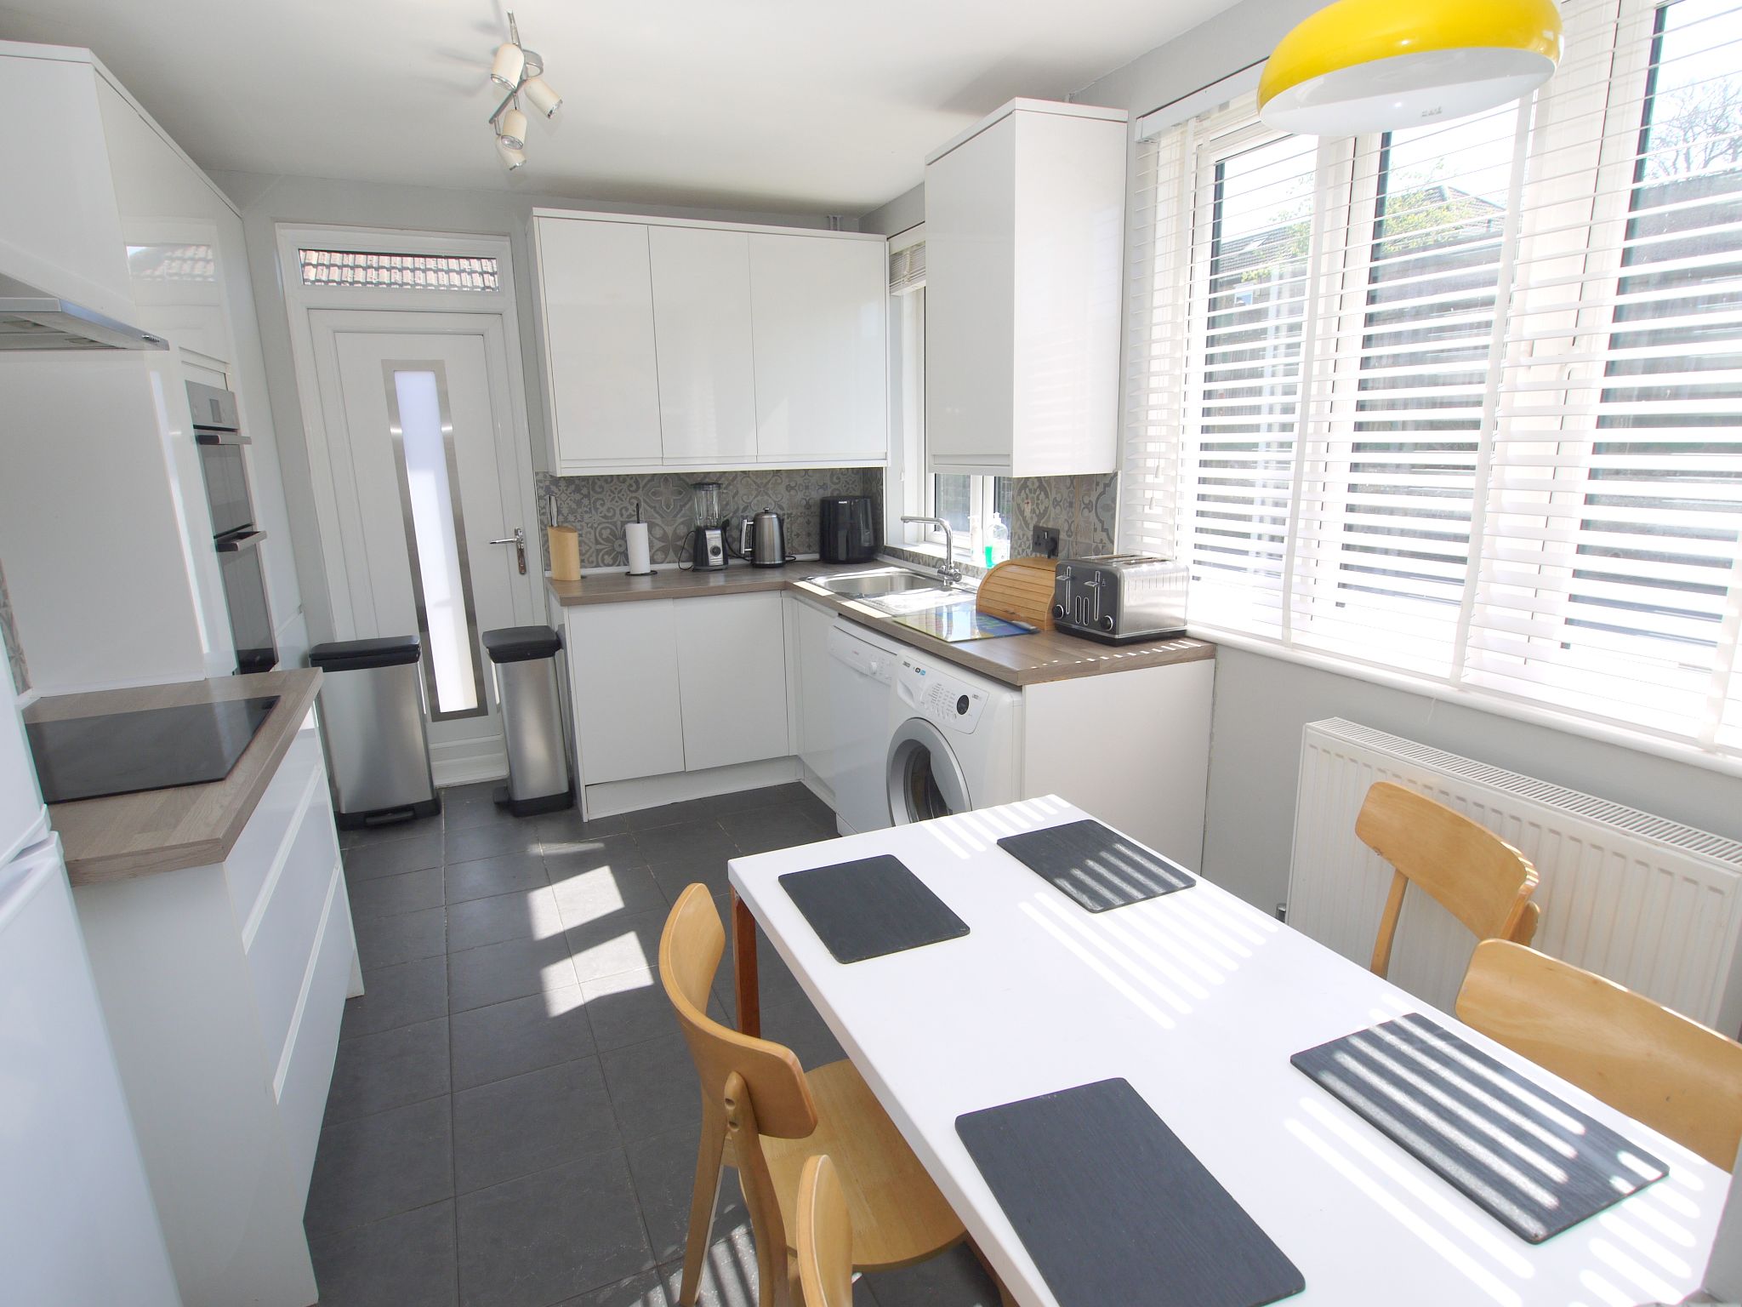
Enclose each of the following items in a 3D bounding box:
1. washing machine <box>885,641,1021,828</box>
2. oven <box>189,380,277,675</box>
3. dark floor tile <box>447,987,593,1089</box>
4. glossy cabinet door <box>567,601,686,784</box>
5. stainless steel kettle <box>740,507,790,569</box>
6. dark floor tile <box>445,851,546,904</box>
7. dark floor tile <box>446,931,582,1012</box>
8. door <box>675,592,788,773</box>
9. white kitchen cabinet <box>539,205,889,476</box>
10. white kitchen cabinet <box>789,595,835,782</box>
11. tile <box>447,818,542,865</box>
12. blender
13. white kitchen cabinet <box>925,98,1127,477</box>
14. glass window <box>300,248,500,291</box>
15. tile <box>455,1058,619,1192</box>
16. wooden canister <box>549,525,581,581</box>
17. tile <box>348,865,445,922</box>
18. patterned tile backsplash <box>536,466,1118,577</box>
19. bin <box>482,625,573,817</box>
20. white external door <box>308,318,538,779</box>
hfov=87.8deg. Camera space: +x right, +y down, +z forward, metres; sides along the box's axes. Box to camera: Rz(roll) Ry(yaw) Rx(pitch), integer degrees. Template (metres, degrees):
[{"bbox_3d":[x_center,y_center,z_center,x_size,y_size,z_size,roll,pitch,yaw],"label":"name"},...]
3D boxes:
[{"bbox_3d":[0.453,0.424,2.673,0.580,0.850,0.600,-7,14,-23],"label":"washing machine"},{"bbox_3d":[-2.141,-0.318,2.647,0.580,0.885,0.600,-7,14,-24],"label":"oven"},{"bbox_3d":[-0.892,0.978,2.316,0.330,0.010,0.330,-7,14,-24],"label":"dark floor tile"},{"bbox_3d":[-0.965,0.160,3.623,0.400,0.724,0.020,-7,15,-24],"label":"glossy cabinet door"},{"bbox_3d":[-0.494,-0.541,4.224,0.225,0.262,0.163,-4,14,-13],"label":"stainless steel kettle"},{"bbox_3d":[-1.304,0.784,3.168,0.328,0.010,0.324,-7,14,-24],"label":"dark floor tile"},{"bbox_3d":[-1.035,0.915,2.613,0.330,0.010,0.330,-7,14,-24],"label":"dark floor tile"},{"bbox_3d":[-0.579,0.112,3.798,0.455,0.724,0.020,-7,15,-24],"label":"door"},{"bbox_3d":[-0.662,-1.282,3.904,1.437,0.974,0.370,-7,14,-24],"label":"white kitchen cabinet"},{"bbox_3d":[0.035,0.109,3.726,0.585,0.740,0.490,-7,14,-23],"label":"white kitchen cabinet"},{"bbox_3d":[-1.439,0.722,3.449,0.328,0.010,0.324,-7,14,-24],"label":"tile"},{"bbox_3d":[-0.725,-0.567,4.053,0.145,0.382,0.160,-9,15,-30],"label":"blender"},{"bbox_3d":[0.451,-1.042,2.755,0.358,0.964,0.512,-7,14,-23],"label":"white kitchen cabinet"},{"bbox_3d":[-1.863,-1.518,3.611,0.705,0.135,0.030,-7,15,-24],"label":"glass window"},{"bbox_3d":[-0.749,1.041,2.019,0.330,0.010,0.330,-7,14,-24],"label":"tile"},{"bbox_3d":[-1.321,-0.432,3.906,0.115,0.225,0.100,-7,15,-24],"label":"wooden canister"},{"bbox_3d":[-1.619,0.827,3.064,0.330,0.010,0.330,-7,14,-24],"label":"tile"},{"bbox_3d":[-0.334,-0.436,3.296,1.500,0.440,1.910,-7,14,-23],"label":"patterned tile backsplash"},{"bbox_3d":[-1.442,0.276,3.806,0.300,0.715,0.360,-7,15,-24],"label":"bin"},{"bbox_3d":[-1.843,-0.404,3.876,0.710,1.980,0.060,-7,15,-24],"label":"white external door"}]

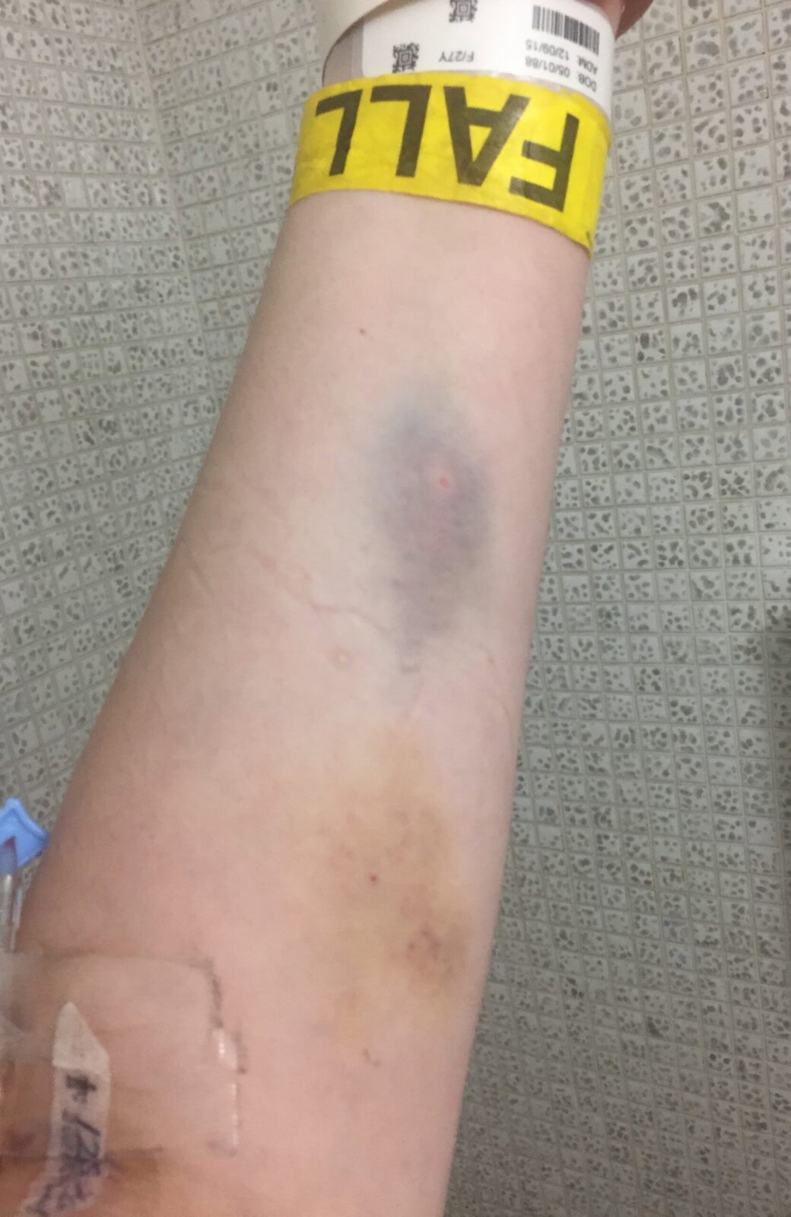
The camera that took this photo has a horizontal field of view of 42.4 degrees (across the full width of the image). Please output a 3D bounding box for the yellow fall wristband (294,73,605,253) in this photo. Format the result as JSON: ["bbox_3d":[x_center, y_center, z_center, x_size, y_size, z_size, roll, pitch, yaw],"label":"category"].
[{"bbox_3d":[0.011,-0.090,0.217,0.065,0.024,0.045,10,0,3],"label":"yellow fall wristband"}]

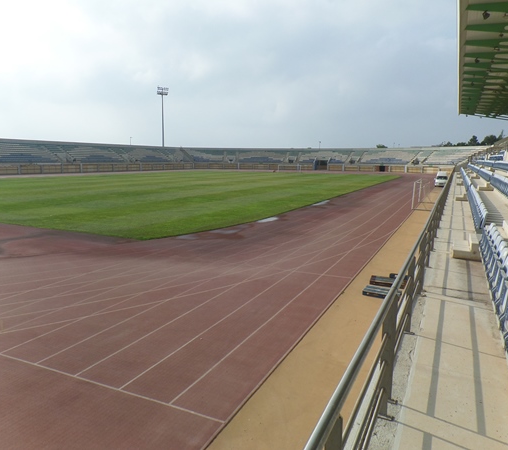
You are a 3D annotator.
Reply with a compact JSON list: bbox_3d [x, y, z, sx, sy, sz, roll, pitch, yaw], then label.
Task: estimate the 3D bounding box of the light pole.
[{"bbox_3d":[-38.820,-41.450,171.260,4.900,34.360,1.600,-4,10,-23],"label":"light pole"}]

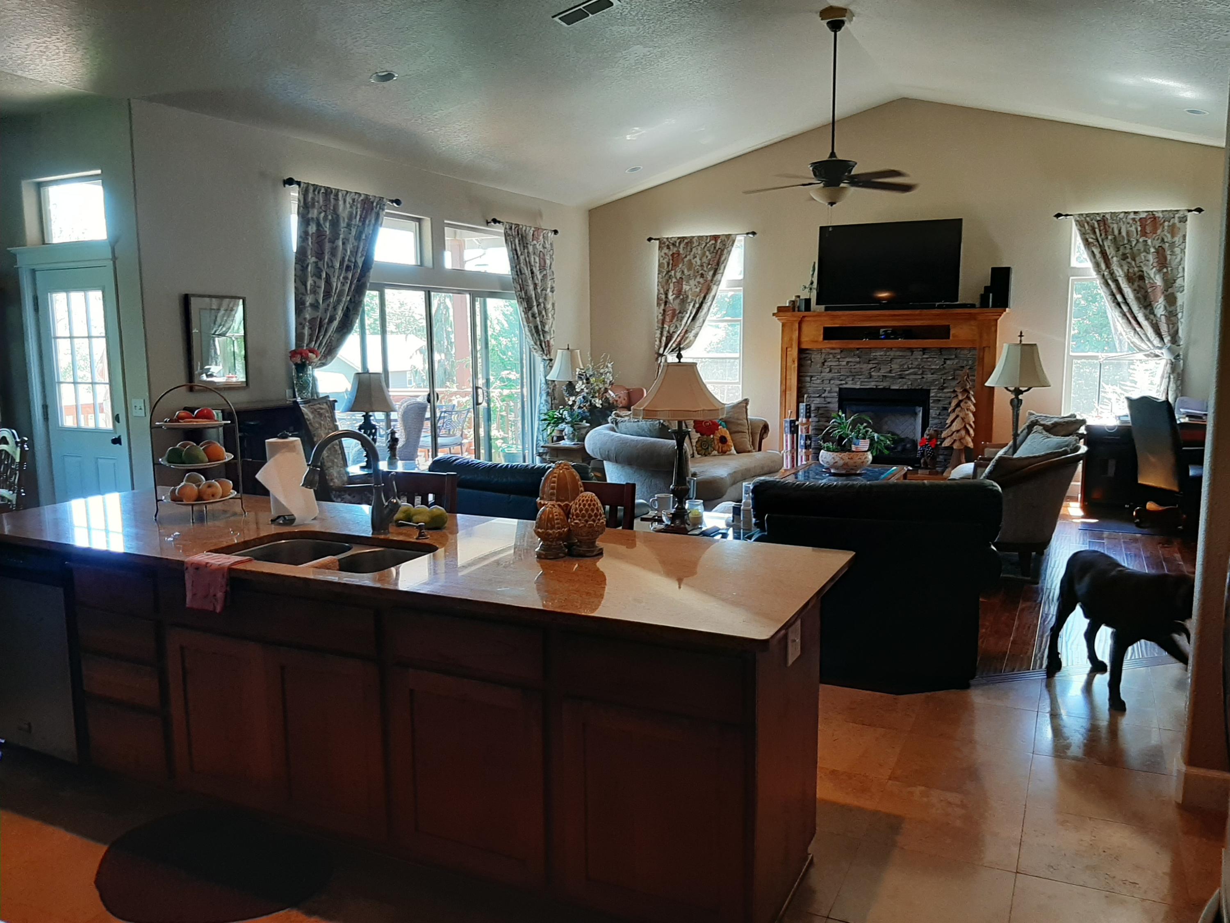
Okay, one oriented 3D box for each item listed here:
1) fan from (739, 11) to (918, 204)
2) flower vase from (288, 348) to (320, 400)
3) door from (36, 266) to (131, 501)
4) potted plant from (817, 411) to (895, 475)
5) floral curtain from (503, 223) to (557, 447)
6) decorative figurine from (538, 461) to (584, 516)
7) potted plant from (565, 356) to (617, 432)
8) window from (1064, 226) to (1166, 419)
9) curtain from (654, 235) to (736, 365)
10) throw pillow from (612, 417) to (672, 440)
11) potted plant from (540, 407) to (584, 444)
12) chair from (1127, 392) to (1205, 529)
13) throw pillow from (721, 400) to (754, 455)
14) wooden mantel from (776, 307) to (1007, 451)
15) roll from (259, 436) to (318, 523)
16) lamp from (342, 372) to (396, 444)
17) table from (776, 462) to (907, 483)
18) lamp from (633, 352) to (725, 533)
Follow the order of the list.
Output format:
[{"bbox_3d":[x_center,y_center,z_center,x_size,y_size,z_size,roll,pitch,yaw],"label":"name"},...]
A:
[{"bbox_3d":[1.619,-2.623,6.861,1.360,1.402,1.360,3,8,26],"label":"fan"},{"bbox_3d":[-2.265,-0.639,6.701,0.231,0.378,0.231,3,8,26],"label":"flower vase"},{"bbox_3d":[-3.571,-0.269,6.281,0.820,2.050,0.060,3,9,26],"label":"door"},{"bbox_3d":[2.009,-0.172,7.766,0.620,0.510,0.560,3,9,26],"label":"potted plant"},{"bbox_3d":[-0.879,-1.171,9.921,0.150,2.600,1.050,3,9,26],"label":"floral curtain"},{"bbox_3d":[-0.184,0.139,3.207,0.178,0.278,0.178,0,8,0],"label":"decorative figurine"},{"bbox_3d":[-0.245,-0.643,8.900,0.480,0.800,0.440,-1,8,0],"label":"potted plant"},{"bbox_3d":[4.754,-1.253,8.747,0.880,2.020,0.120,3,8,26],"label":"window"},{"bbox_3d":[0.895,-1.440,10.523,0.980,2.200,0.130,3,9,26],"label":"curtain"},{"bbox_3d":[0.218,-0.177,7.900,0.520,0.460,0.200,3,21,26],"label":"throw pillow"},{"bbox_3d":[-0.520,-0.350,9.085,0.425,0.350,0.425,0,8,0],"label":"potted plant"},{"bbox_3d":[4.661,0.004,7.581,0.660,1.080,0.620,-2,8,-10],"label":"chair"},{"bbox_3d":[1.126,-0.336,8.837,0.470,0.480,0.170,-1,-7,-3],"label":"throw pillow"},{"bbox_3d":[2.804,-0.637,9.559,2.270,1.796,0.400,3,8,26],"label":"wooden mantel"},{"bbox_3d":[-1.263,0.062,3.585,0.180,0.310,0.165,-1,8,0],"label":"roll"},{"bbox_3d":[-1.887,-0.312,6.970,0.420,0.740,0.420,3,9,26],"label":"lamp"},{"bbox_3d":[1.887,0.340,7.606,0.810,0.460,1.320,3,9,26],"label":"table"},{"bbox_3d":[0.328,-0.106,4.748,0.480,0.913,0.480,0,8,0],"label":"lamp"}]

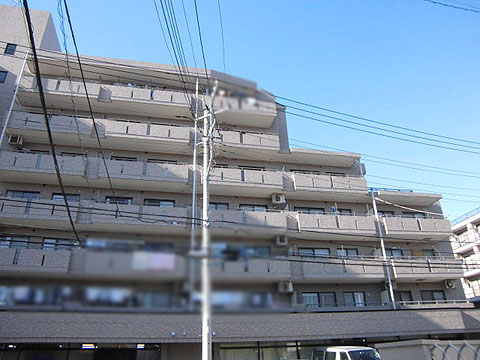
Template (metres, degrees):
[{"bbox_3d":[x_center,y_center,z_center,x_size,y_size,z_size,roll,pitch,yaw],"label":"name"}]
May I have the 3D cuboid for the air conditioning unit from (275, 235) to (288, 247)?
[{"bbox_3d":[2.602,3.786,22.366,0.770,0.600,0.320,4,-25,-12],"label":"air conditioning unit"}]

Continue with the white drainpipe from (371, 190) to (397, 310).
[{"bbox_3d":[9.274,4.264,23.337,0.120,7.852,0.120,4,-26,-12],"label":"white drainpipe"}]

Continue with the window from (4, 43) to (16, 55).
[{"bbox_3d":[-15.646,-8.944,24.635,0.606,0.913,0.120,4,-25,-12],"label":"window"}]

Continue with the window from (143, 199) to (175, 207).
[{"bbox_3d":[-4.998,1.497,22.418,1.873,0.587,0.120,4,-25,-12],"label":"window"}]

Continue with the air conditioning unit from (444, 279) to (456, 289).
[{"bbox_3d":[13.836,6.855,23.702,0.680,0.600,0.320,4,-25,-12],"label":"air conditioning unit"}]

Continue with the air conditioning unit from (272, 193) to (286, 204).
[{"bbox_3d":[2.560,1.210,23.547,0.770,0.600,0.320,4,-25,-12],"label":"air conditioning unit"}]

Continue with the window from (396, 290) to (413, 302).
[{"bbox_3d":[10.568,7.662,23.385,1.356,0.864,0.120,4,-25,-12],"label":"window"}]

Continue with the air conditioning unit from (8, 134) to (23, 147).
[{"bbox_3d":[-13.259,-2.364,21.319,0.680,0.600,0.320,4,-25,-12],"label":"air conditioning unit"}]

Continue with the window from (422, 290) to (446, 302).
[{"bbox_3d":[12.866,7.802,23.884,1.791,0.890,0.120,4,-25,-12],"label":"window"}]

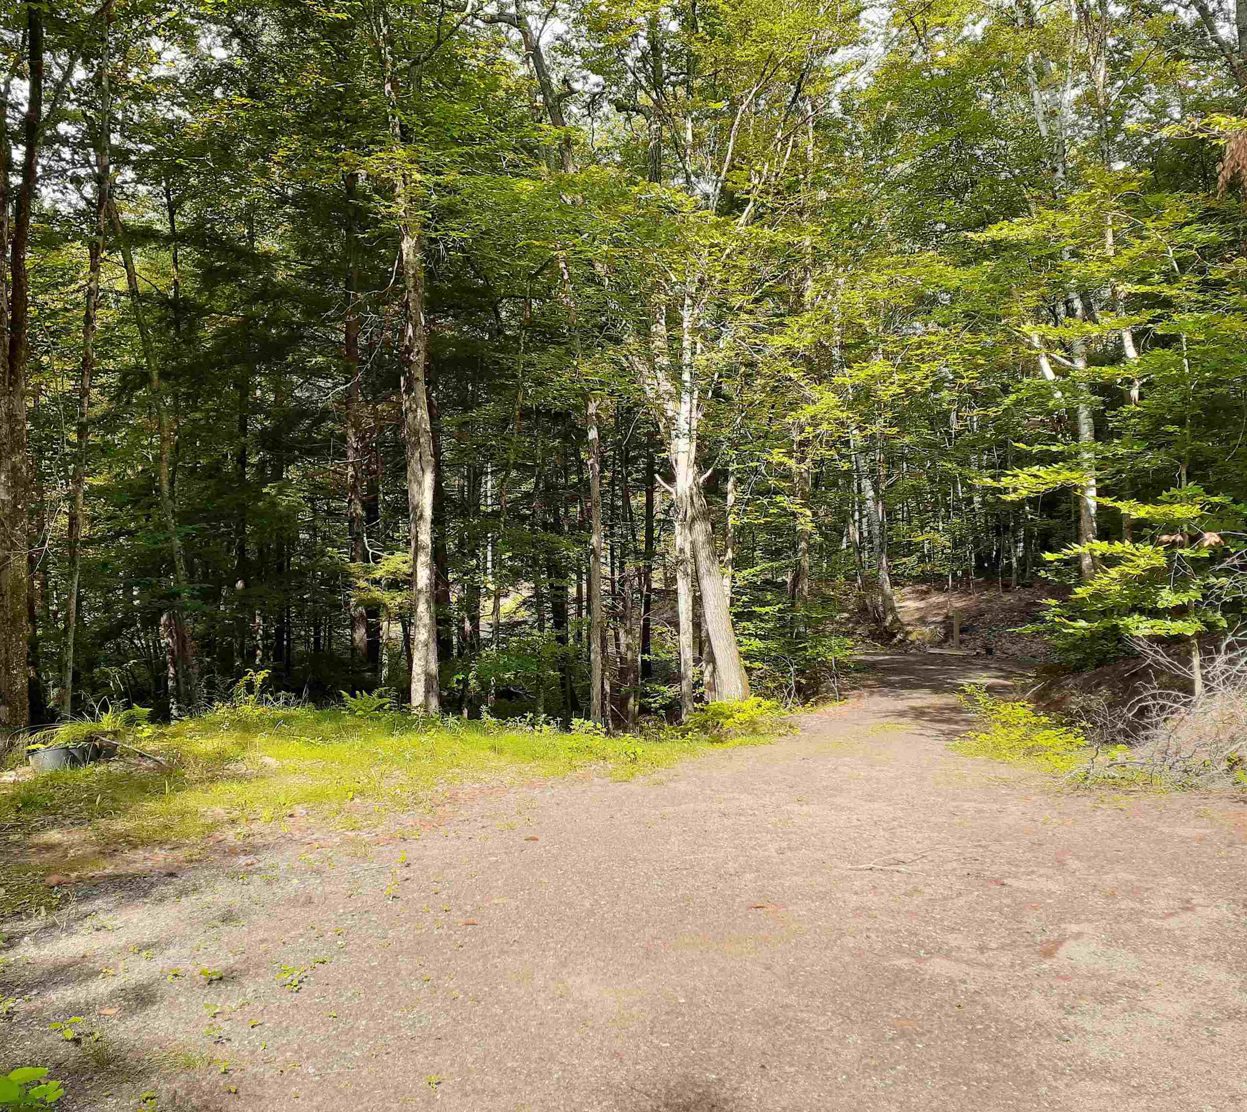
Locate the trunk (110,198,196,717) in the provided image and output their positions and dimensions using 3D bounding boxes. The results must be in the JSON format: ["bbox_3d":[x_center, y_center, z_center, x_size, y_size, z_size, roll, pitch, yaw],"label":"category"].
[{"bbox_3d":[-4.826,-1.016,12.000,0.300,5.439,0.250,-8,0,0],"label":"trunk"}]

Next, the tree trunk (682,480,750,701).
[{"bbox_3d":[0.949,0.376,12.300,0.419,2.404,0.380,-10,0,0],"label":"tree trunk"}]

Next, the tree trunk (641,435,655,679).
[{"bbox_3d":[0.362,0.034,17.000,0.196,3.627,0.190,0,0,0],"label":"tree trunk"}]

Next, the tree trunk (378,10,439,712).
[{"bbox_3d":[-2.181,-2.019,12.000,0.433,7.308,0.400,-3,0,0],"label":"tree trunk"}]

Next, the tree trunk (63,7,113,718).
[{"bbox_3d":[-5.319,-1.918,11.500,0.219,7.083,0.210,3,0,0],"label":"tree trunk"}]

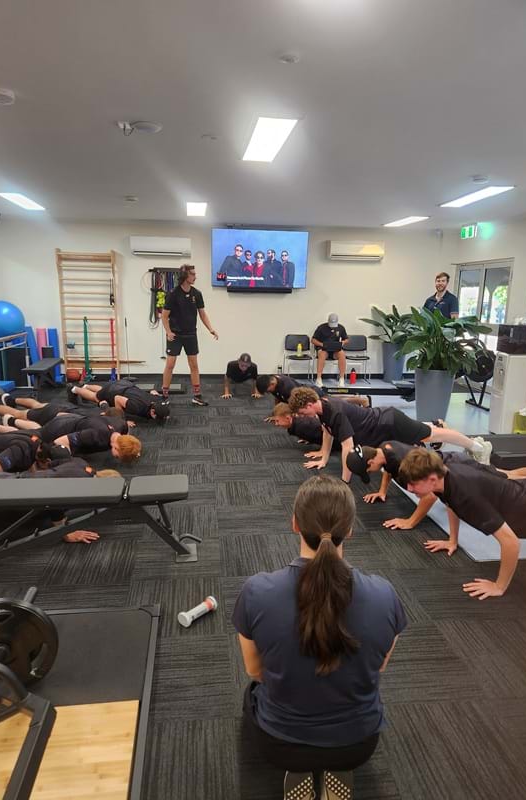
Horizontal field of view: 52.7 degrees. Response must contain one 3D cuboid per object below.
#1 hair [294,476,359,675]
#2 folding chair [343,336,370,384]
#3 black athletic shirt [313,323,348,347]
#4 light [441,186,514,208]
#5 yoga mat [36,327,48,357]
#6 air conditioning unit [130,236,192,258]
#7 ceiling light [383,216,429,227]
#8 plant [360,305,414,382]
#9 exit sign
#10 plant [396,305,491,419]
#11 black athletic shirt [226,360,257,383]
[{"bbox_3d":[0.176,0.514,1.605,0.190,0.550,0.240,1,12,2],"label":"hair"},{"bbox_3d":[1.630,-0.719,9.468,0.480,0.810,0.500,0,12,-7],"label":"folding chair"},{"bbox_3d":[1.182,-1.079,9.269,0.580,0.520,0.340,0,12,-7],"label":"black athletic shirt"},{"bbox_3d":[2.481,-2.388,6.257,0.290,0.050,1.200,-1,11,-7],"label":"light"},{"bbox_3d":[-3.679,-0.749,8.951,0.155,0.910,0.155,-9,-4,-5],"label":"yoga mat"},{"bbox_3d":[-1.682,-2.542,8.862,0.980,0.310,0.230,-1,11,-7],"label":"air conditioning unit"},{"bbox_3d":[2.257,-2.830,8.432,0.290,0.050,1.200,-1,11,-7],"label":"ceiling light"},{"bbox_3d":[2.285,-0.979,9.398,1.120,1.370,0.980,0,12,-7],"label":"plant"},{"bbox_3d":[3.178,-2.597,8.188,0.060,0.200,0.400,-1,11,-7],"label":"exit sign"},{"bbox_3d":[2.245,-0.443,6.663,1.130,1.420,1.100,-1,11,-7],"label":"plant"},{"bbox_3d":[-0.348,-0.453,8.247,0.460,0.320,0.660,-1,0,-7],"label":"black athletic shirt"}]

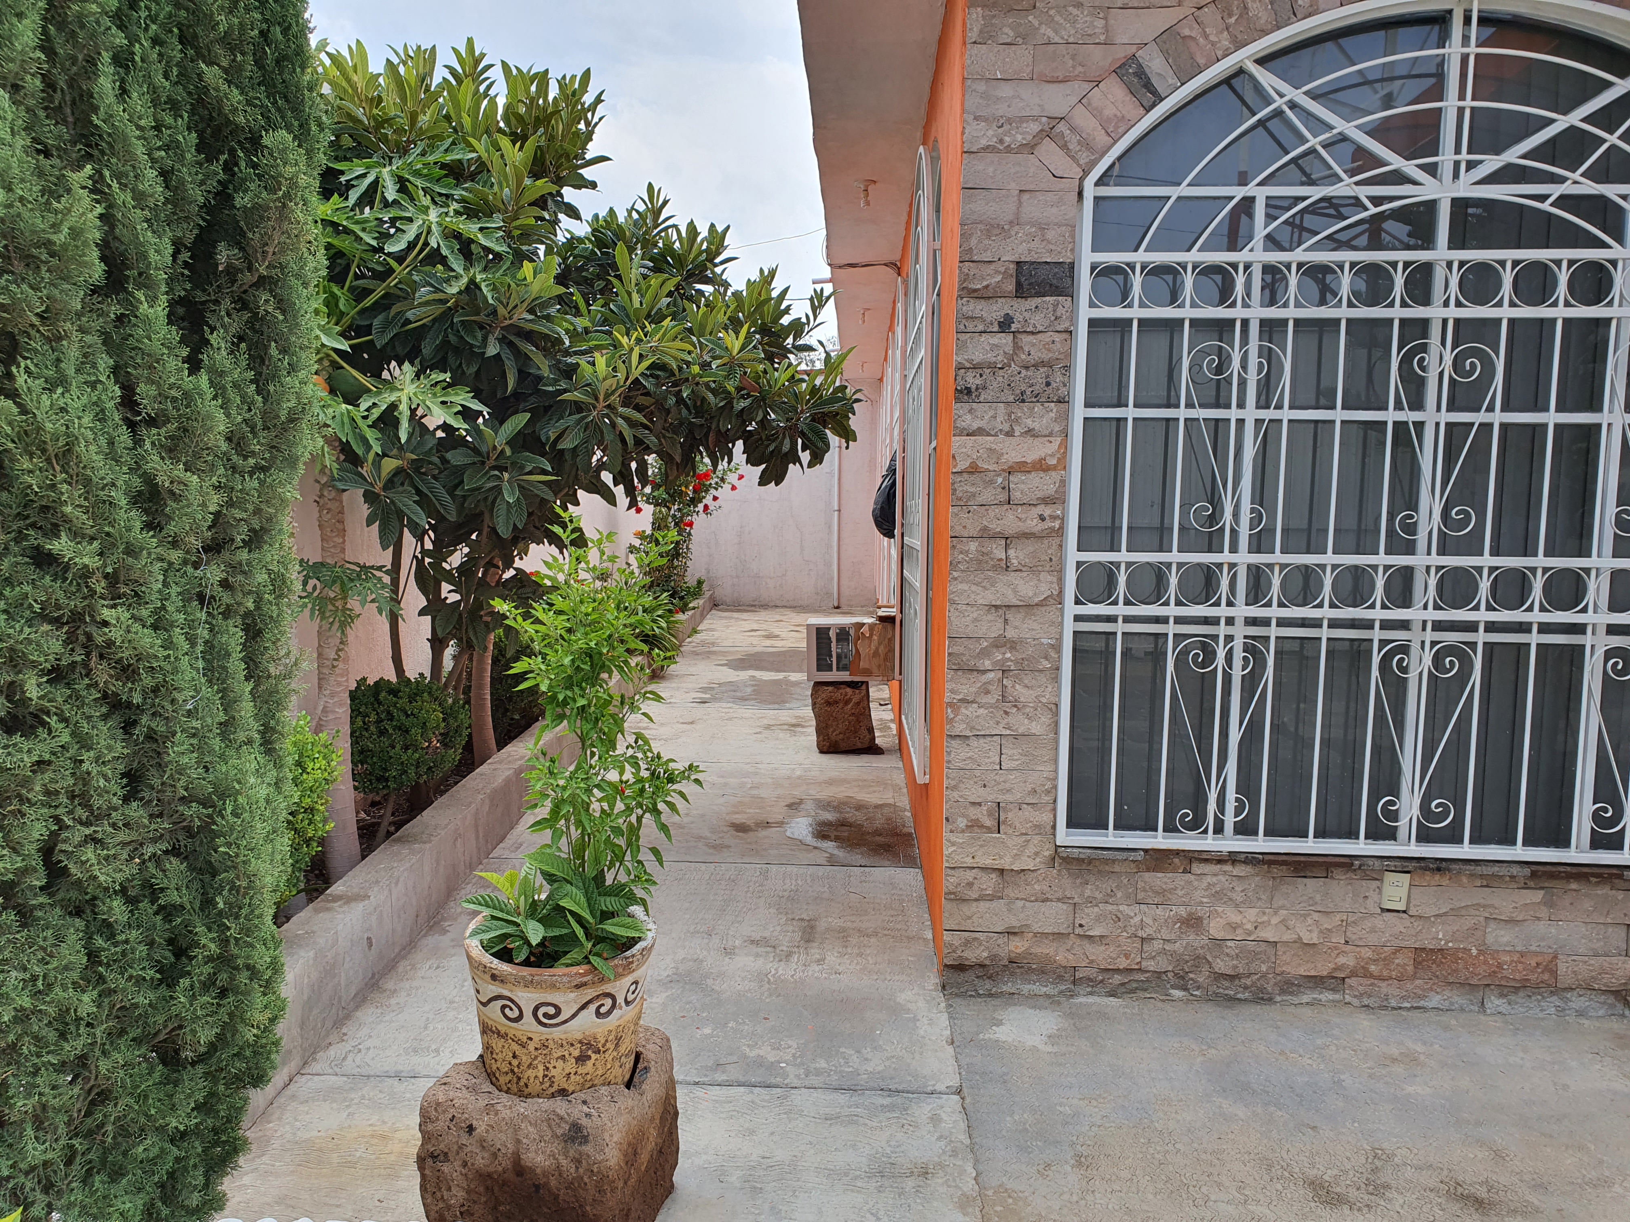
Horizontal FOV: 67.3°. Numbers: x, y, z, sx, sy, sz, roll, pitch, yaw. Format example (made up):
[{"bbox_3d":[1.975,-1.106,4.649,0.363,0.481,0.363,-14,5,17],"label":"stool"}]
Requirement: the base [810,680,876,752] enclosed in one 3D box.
[{"bbox_3d":[0.146,0.534,6.706,0.330,0.390,0.330,1,8,1],"label":"base"}]

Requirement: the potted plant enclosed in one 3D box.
[{"bbox_3d":[-0.463,0.382,2.436,0.460,1.120,0.440,1,8,1],"label":"potted plant"}]

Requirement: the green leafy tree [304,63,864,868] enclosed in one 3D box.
[{"bbox_3d":[-0.875,-0.636,4.708,2.150,2.850,2.200,1,8,1],"label":"green leafy tree"}]

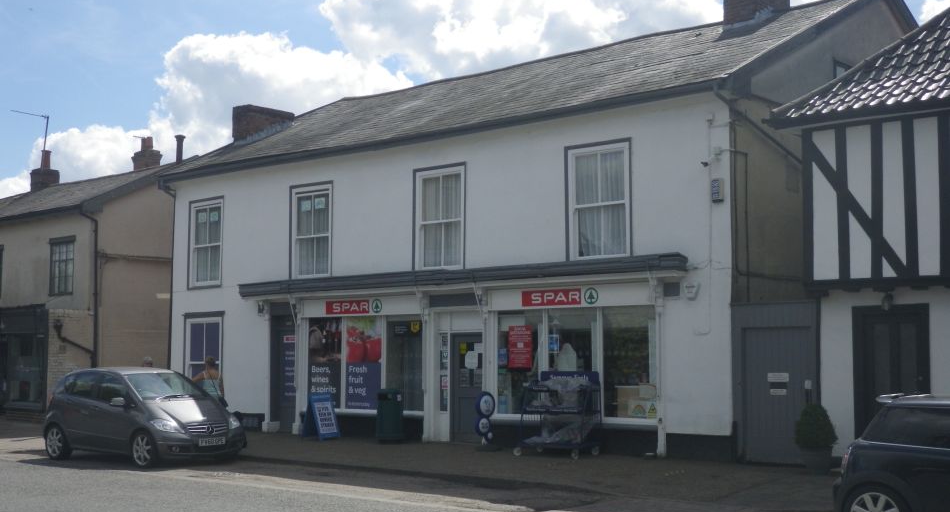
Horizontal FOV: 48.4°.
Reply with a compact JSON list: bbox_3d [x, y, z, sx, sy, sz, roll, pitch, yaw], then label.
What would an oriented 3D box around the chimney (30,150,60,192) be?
[{"bbox_3d":[-13.926,-2.756,34.298,0.740,1.320,0.600,-5,-8,41],"label":"chimney"}]

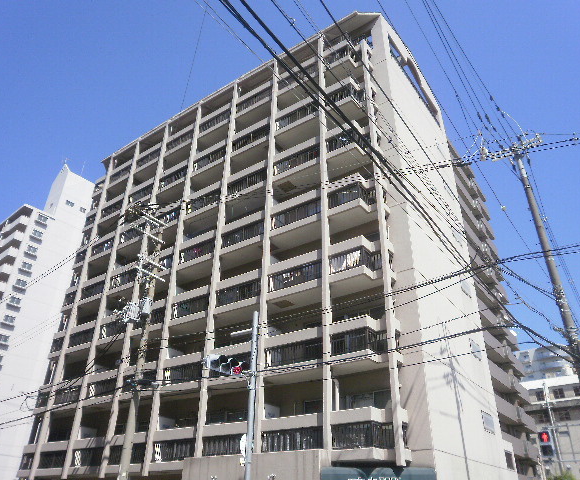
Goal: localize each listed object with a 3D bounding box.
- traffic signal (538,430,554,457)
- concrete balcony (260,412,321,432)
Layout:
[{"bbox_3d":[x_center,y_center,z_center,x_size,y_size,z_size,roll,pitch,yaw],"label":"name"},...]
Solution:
[{"bbox_3d":[8.514,6.780,15.938,0.180,0.790,0.360,27,-39,-36],"label":"traffic signal"},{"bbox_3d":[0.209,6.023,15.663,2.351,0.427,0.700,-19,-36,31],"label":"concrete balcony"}]

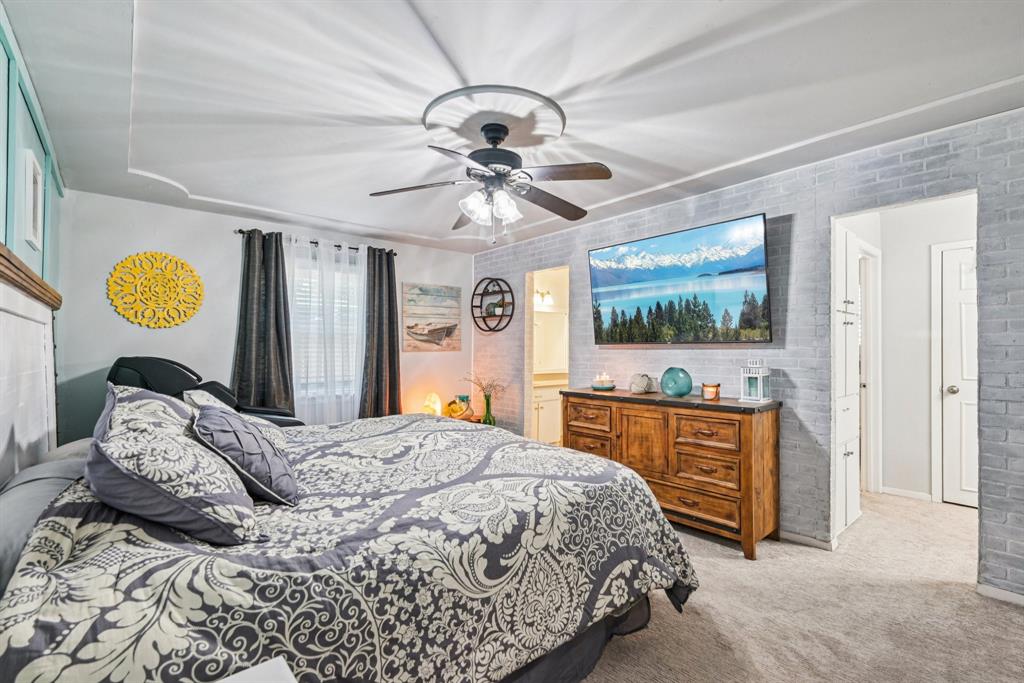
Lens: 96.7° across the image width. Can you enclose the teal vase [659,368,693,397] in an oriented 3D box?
[{"bbox_3d":[1.198,0.289,3.311,0.210,0.220,0.225,1,-1,-42],"label":"teal vase"}]

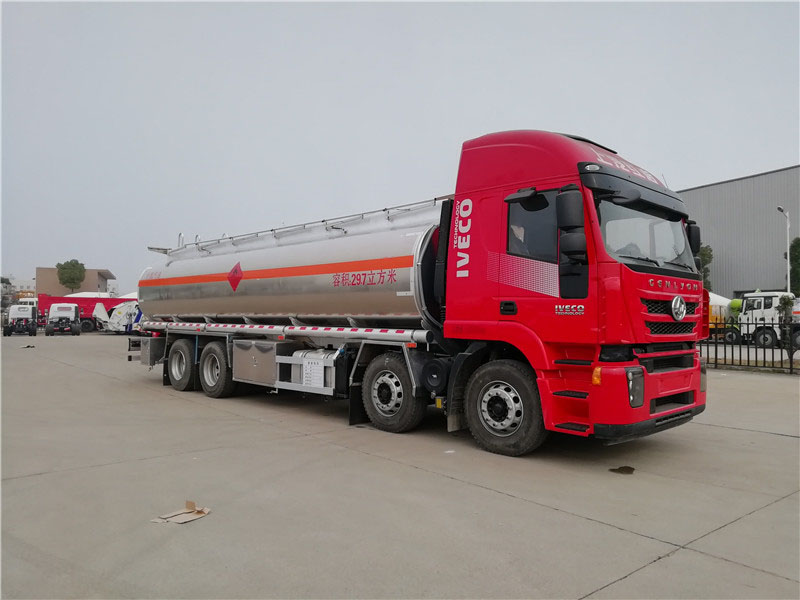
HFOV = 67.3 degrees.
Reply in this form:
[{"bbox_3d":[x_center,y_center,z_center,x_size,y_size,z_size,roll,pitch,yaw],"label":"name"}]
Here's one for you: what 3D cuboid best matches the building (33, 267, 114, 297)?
[{"bbox_3d":[-60.925,-0.373,115.520,11.300,9.500,22.000,1,-2,-21],"label":"building"}]

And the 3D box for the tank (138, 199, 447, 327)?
[{"bbox_3d":[-1.984,-0.318,11.414,8.850,1.880,2.480,-1,-2,44],"label":"tank"}]

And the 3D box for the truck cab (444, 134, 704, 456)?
[{"bbox_3d":[2.206,-0.273,7.322,2.340,3.450,2.550,-1,-2,44],"label":"truck cab"}]

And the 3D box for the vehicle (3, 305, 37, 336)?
[{"bbox_3d":[-27.683,1.396,44.024,2.400,2.400,6.400,1,-2,-30],"label":"vehicle"}]

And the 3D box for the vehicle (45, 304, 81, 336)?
[{"bbox_3d":[-24.677,1.413,44.044,2.400,2.400,6.400,1,-2,-29],"label":"vehicle"}]

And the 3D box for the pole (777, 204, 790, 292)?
[{"bbox_3d":[24.982,-1.652,38.920,0.950,8.800,0.250,1,-2,-32],"label":"pole"}]

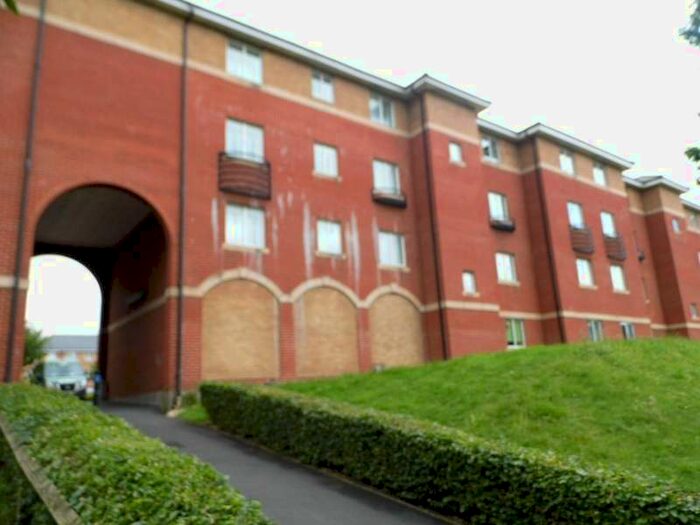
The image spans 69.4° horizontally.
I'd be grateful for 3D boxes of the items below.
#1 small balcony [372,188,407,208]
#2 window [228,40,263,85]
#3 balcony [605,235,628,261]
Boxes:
[{"bbox_3d":[1.428,-2.217,17.427,1.400,0.430,0.300,7,-16,-36],"label":"small balcony"},{"bbox_3d":[-3.212,-6.016,15.264,1.160,1.135,0.140,7,-16,-36],"label":"window"},{"bbox_3d":[12.725,-0.723,24.087,1.420,1.090,0.300,7,-16,-36],"label":"balcony"}]

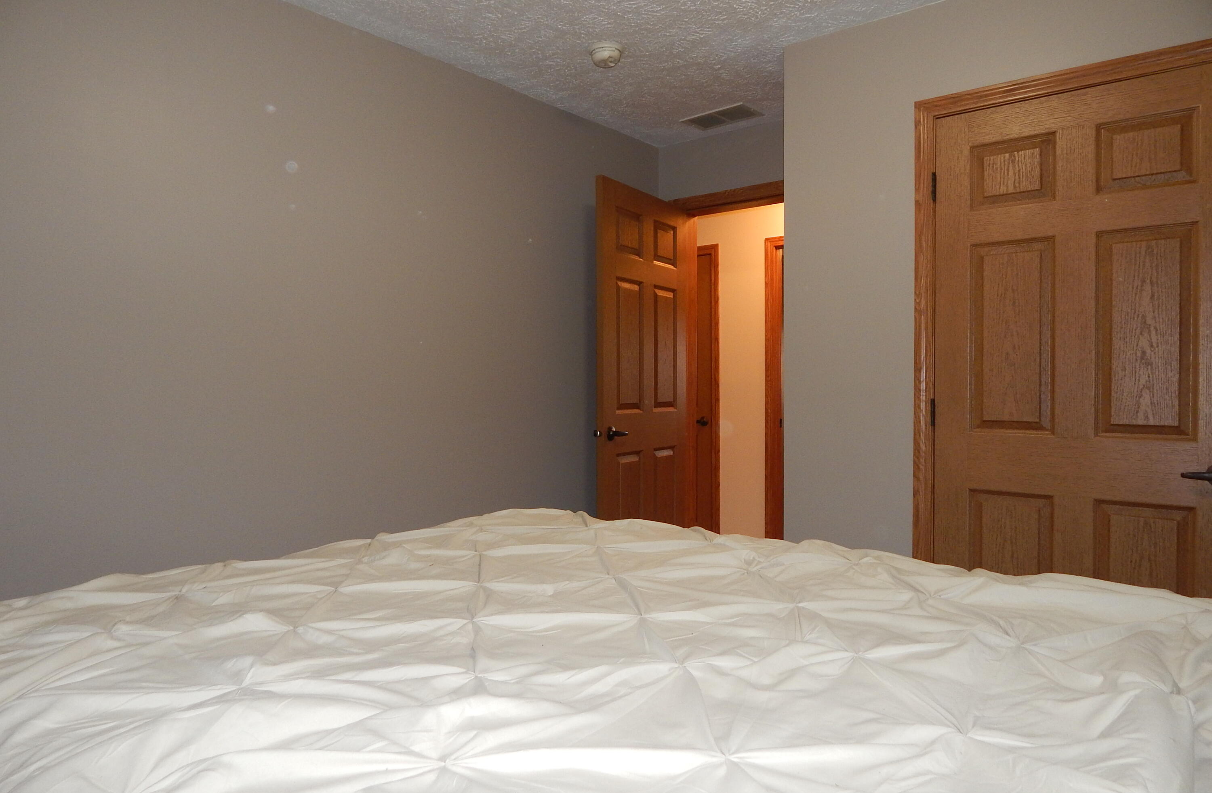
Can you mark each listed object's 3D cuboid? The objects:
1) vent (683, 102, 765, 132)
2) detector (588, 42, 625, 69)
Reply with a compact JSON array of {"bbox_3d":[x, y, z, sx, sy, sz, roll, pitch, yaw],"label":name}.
[{"bbox_3d":[0.555,-1.328,3.679,0.357,0.014,0.192,1,2,43],"label":"vent"},{"bbox_3d":[0.002,-1.280,2.898,0.133,0.054,0.133,0,2,0],"label":"detector"}]

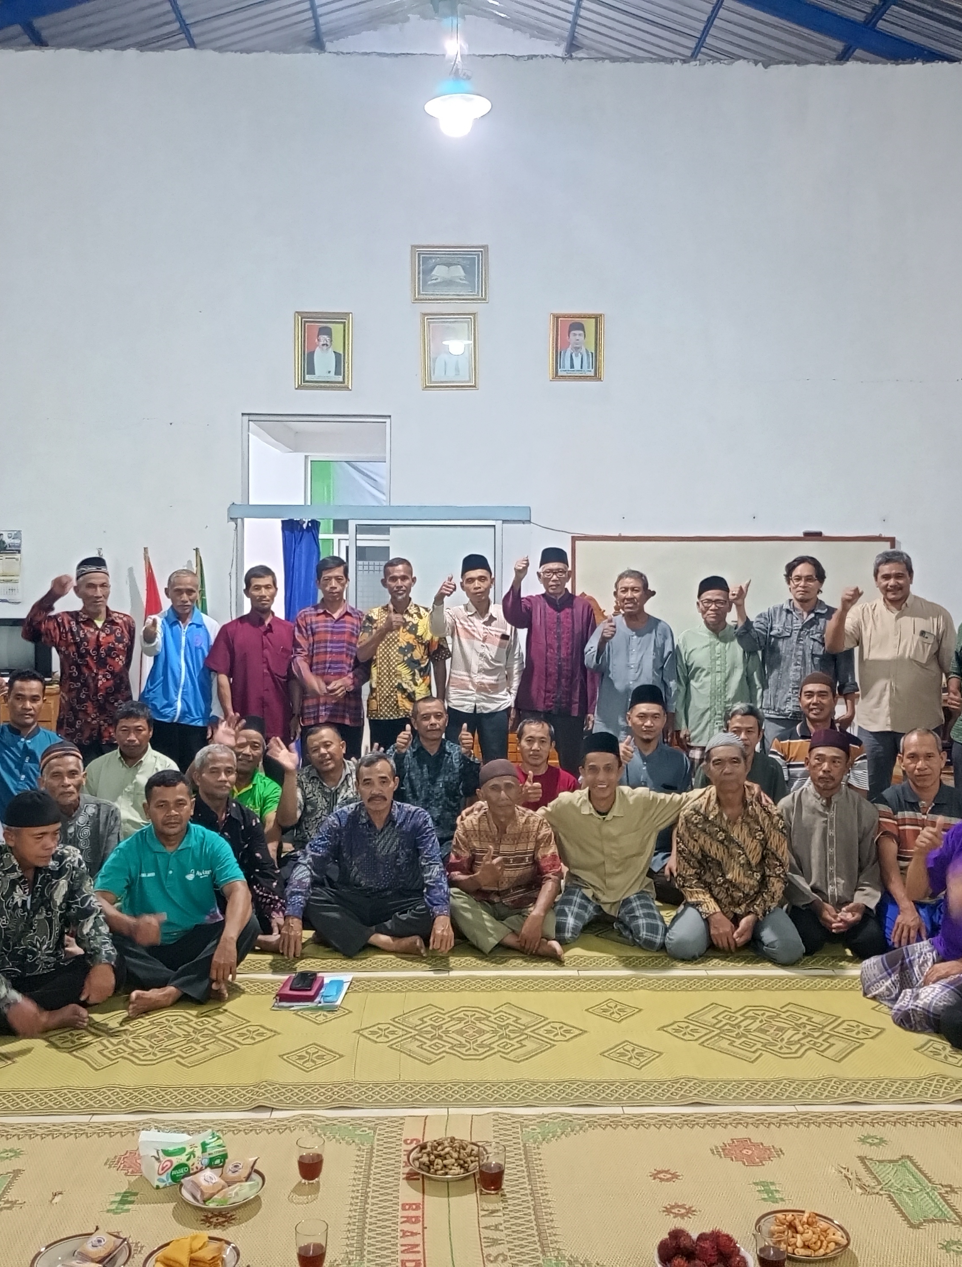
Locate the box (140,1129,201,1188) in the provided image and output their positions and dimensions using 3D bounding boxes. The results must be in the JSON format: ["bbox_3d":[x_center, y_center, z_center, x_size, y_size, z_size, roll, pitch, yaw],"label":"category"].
[{"bbox_3d":[-0.761,1.321,3.108,0.178,0.096,0.098,-1,3,-36],"label":"box"}]

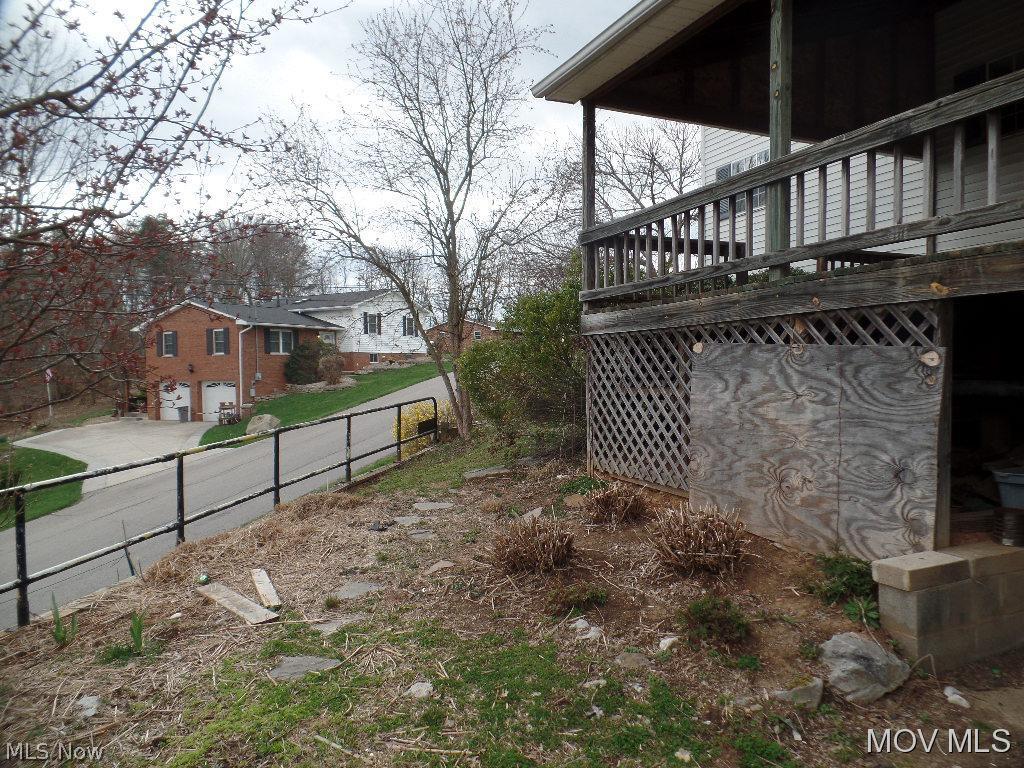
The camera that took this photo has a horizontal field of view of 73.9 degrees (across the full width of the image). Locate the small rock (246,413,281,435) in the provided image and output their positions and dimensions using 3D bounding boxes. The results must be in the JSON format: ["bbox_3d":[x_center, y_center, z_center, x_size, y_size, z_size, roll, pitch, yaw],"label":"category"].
[{"bbox_3d":[-10.409,1.696,28.500,1.350,1.000,1.150,-1,1,-20],"label":"small rock"}]

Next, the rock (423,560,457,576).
[{"bbox_3d":[-0.486,1.256,4.630,0.200,0.060,0.170,-1,1,-6],"label":"rock"}]

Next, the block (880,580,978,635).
[{"bbox_3d":[1.946,1.013,3.185,0.390,0.200,0.195,-1,2,-21],"label":"block"}]

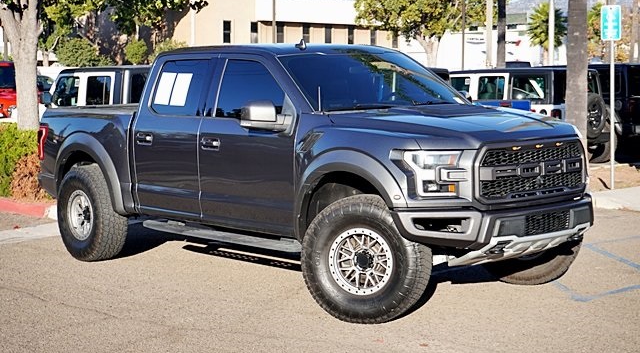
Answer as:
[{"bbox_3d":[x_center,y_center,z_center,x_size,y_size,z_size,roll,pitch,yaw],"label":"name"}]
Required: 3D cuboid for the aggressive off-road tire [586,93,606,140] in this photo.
[{"bbox_3d":[5.011,-1.123,21.200,0.830,0.830,0.260,-5,7,-41],"label":"aggressive off-road tire"}]

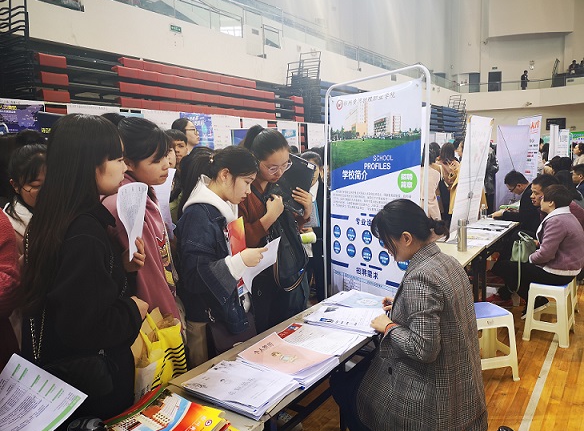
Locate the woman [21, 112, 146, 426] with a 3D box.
[{"bbox_3d":[-0.645,0.533,1.515,0.400,1.670,0.440,-4,8,-22],"label":"woman"}]

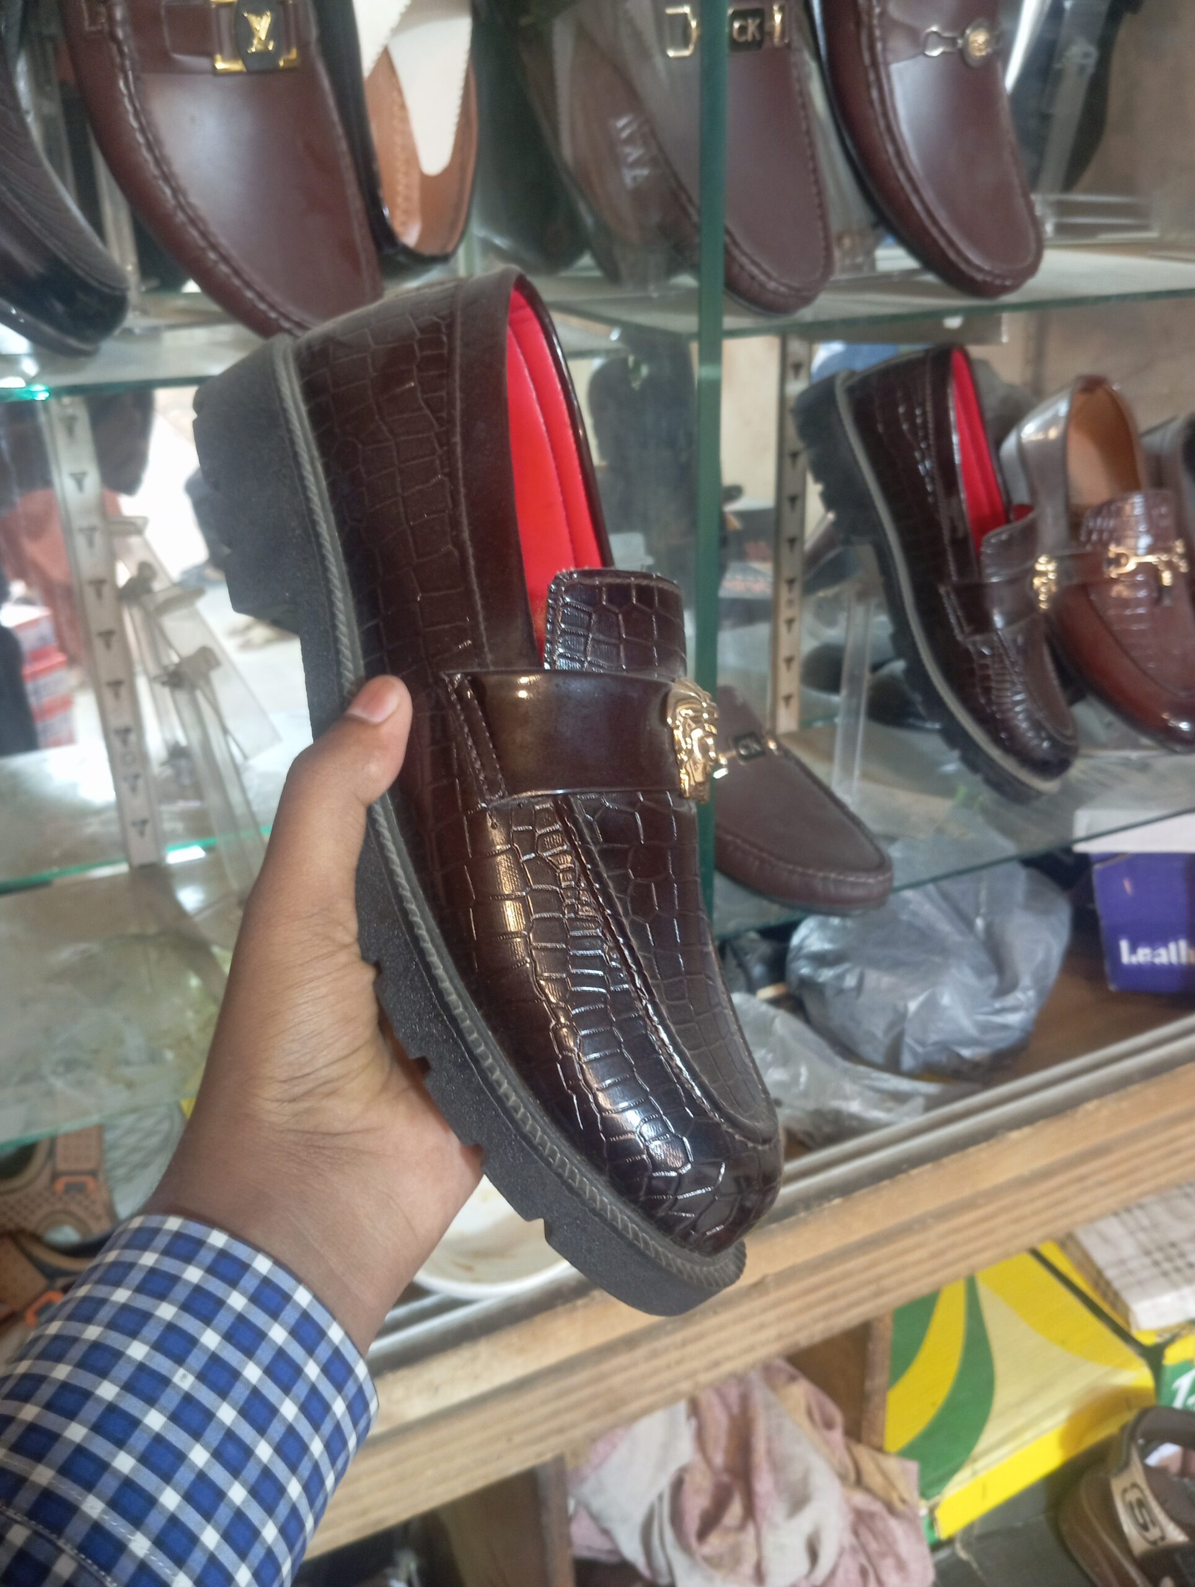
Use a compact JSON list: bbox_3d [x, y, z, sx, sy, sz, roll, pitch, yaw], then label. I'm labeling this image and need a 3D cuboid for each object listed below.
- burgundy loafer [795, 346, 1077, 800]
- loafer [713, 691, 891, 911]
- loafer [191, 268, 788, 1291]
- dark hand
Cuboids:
[{"bbox_3d":[0.239,-0.137,0.809,0.108,0.300,0.105,-23,11,37],"label":"burgundy loafer"},{"bbox_3d":[0.067,-0.025,0.778,0.100,0.097,0.290,-20,40,-36],"label":"loafer"},{"bbox_3d":[-0.014,-0.013,0.360,0.108,0.300,0.106,-30,-15,13],"label":"loafer"},{"bbox_3d":[-0.075,0.059,0.346,0.095,0.175,0.100,17,-10,-27],"label":"dark hand"}]

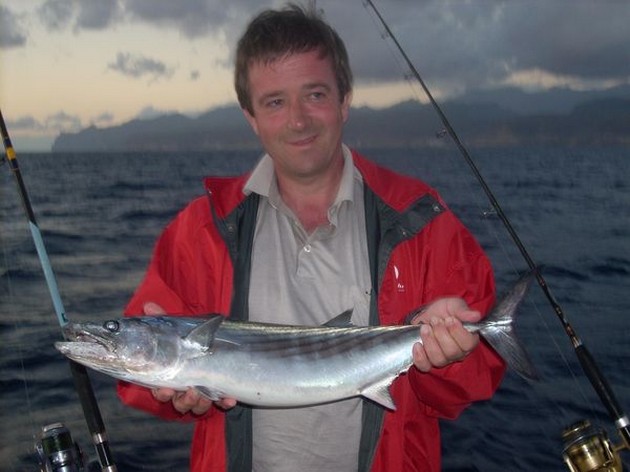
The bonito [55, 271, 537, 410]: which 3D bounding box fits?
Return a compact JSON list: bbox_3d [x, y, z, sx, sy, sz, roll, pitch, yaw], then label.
[{"bbox_3d":[-0.013,0.130,1.190,0.593,0.167,0.085,-1,-11,-6],"label":"bonito"}]

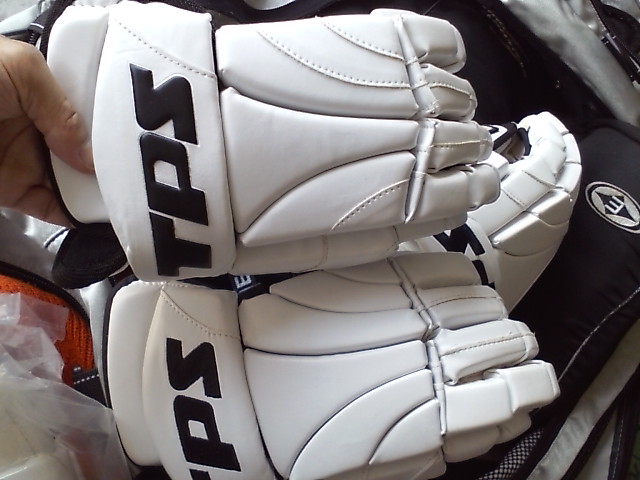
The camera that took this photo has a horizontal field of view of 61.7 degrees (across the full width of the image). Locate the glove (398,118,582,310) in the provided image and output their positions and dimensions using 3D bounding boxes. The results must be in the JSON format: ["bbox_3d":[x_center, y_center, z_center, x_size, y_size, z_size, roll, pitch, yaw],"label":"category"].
[{"bbox_3d":[0.172,-0.019,0.580,0.130,0.160,0.280,24,56,40],"label":"glove"}]

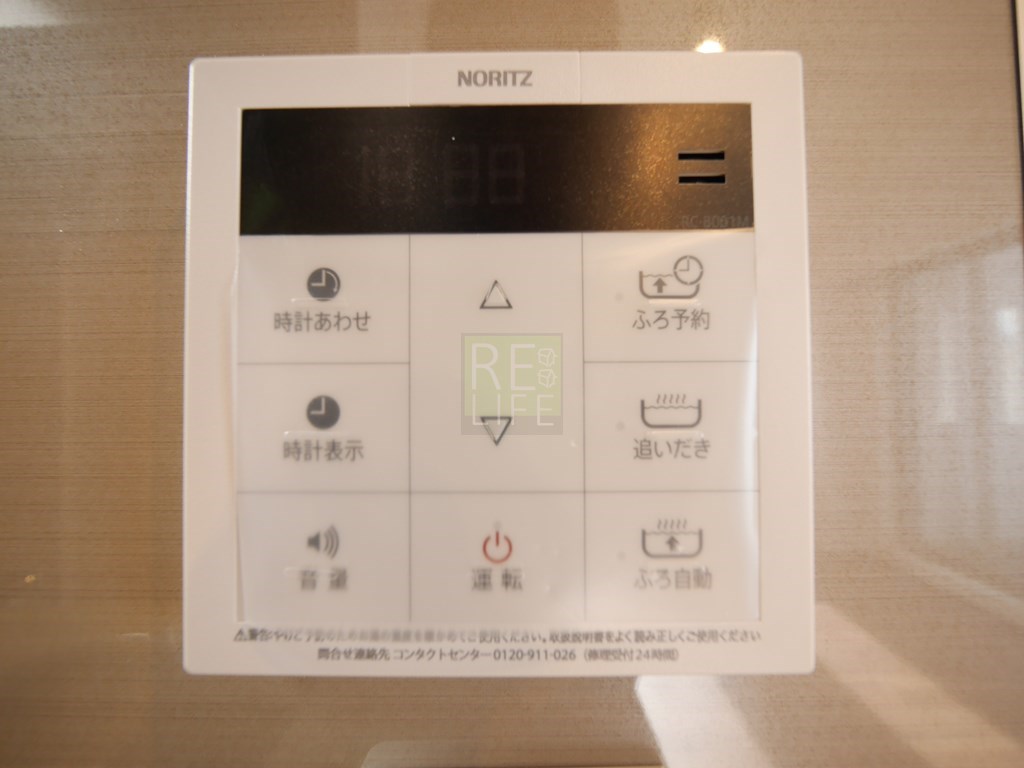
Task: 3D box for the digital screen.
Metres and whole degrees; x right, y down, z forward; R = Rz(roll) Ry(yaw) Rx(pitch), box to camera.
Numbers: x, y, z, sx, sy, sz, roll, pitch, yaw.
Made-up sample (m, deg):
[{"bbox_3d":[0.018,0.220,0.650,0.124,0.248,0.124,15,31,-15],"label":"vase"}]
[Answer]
[{"bbox_3d":[-0.003,-0.042,0.084,0.100,0.025,0.006,0,-1,0],"label":"digital screen"}]

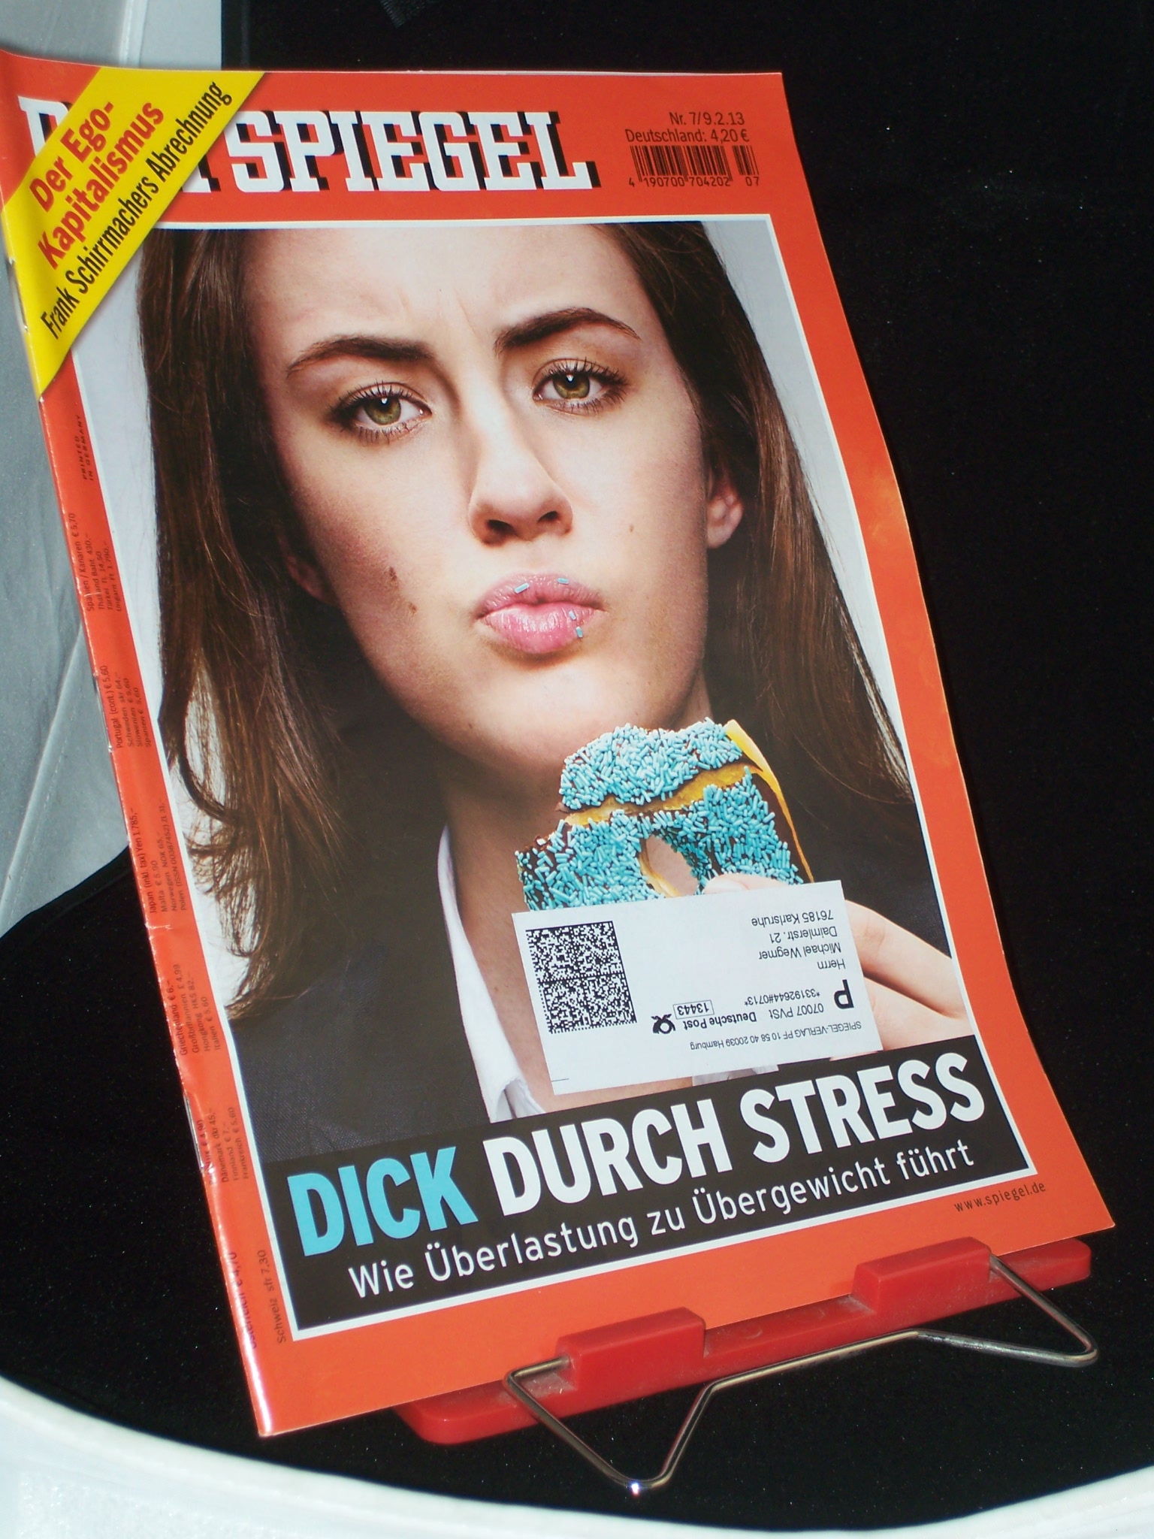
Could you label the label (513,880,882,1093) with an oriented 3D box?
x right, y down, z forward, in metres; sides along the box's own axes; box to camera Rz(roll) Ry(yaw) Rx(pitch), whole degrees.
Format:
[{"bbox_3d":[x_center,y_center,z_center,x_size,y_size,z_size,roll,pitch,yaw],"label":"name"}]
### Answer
[{"bbox_3d":[0.027,0.045,0.773,0.087,0.039,0.001,-4,-15,-35],"label":"label"}]

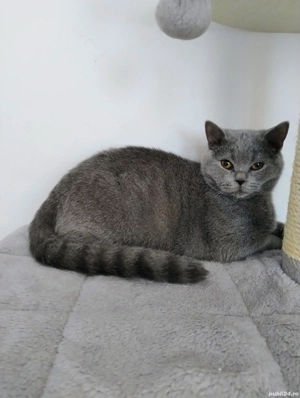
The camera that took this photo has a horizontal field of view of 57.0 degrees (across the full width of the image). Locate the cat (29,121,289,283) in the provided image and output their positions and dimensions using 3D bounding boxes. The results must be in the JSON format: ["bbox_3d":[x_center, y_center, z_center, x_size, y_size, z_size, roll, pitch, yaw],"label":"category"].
[{"bbox_3d":[0.032,-0.014,0.431,0.415,0.210,0.195,-1,18,-4],"label":"cat"}]

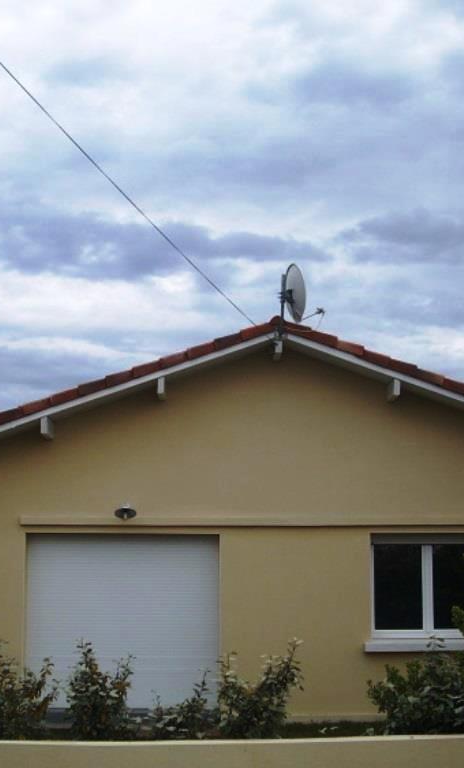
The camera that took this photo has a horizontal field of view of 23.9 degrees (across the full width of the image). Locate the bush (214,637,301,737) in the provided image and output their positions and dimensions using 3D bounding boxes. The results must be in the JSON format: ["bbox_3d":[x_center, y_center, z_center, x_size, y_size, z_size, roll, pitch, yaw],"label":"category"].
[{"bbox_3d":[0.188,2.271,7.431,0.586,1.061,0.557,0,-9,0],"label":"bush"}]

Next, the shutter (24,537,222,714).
[{"bbox_3d":[-1.341,2.896,13.408,2.375,2.086,0.100,0,-9,0],"label":"shutter"}]

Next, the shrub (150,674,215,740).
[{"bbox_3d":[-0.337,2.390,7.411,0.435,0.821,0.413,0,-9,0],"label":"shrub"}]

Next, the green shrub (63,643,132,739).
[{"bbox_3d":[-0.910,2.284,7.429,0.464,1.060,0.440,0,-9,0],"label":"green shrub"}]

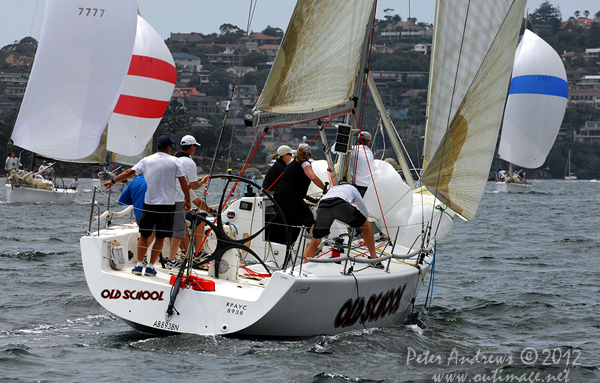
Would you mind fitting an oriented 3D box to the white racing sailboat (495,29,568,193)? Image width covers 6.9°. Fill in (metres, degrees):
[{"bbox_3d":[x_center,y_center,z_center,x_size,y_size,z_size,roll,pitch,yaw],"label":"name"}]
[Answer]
[{"bbox_3d":[22.669,-8.155,485.000,7.000,16.800,12.000,0,0,7],"label":"white racing sailboat"}]

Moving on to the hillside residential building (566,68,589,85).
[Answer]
[{"bbox_3d":[118.995,-49.492,2150.000,12.000,6.800,10.000,0,0,0],"label":"hillside residential building"}]

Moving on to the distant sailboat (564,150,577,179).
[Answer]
[{"bbox_3d":[100.169,-9.628,1850.000,2.800,10.920,8.500,0,0,-30],"label":"distant sailboat"}]

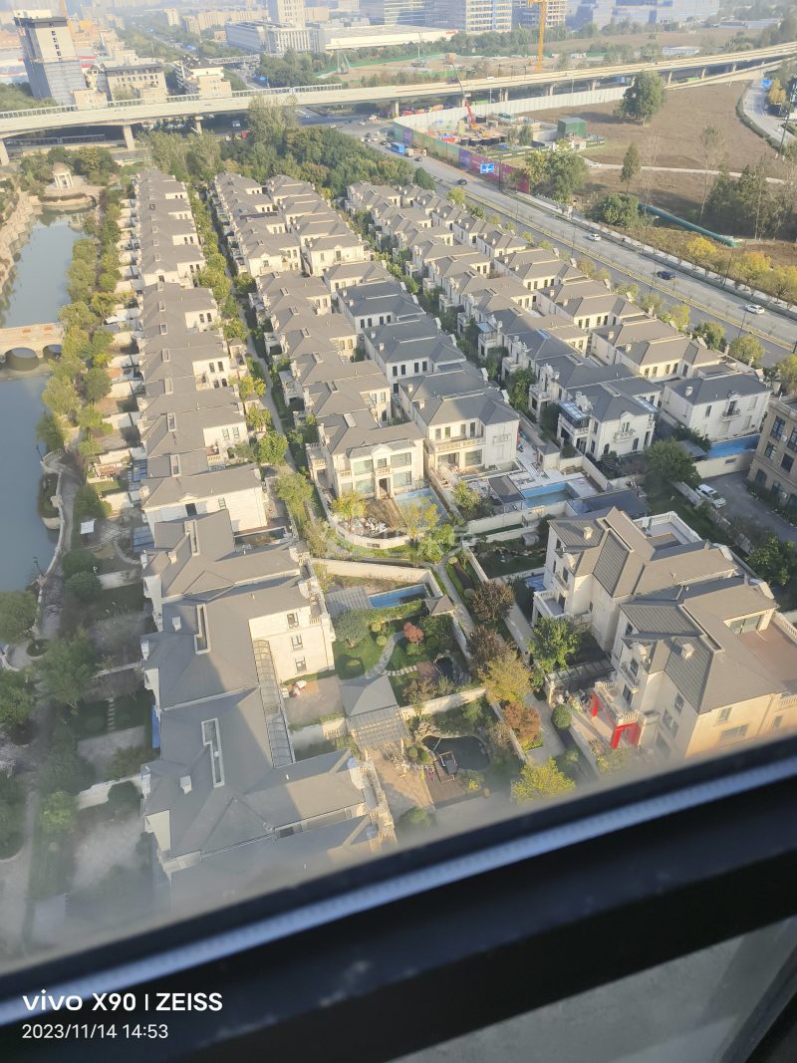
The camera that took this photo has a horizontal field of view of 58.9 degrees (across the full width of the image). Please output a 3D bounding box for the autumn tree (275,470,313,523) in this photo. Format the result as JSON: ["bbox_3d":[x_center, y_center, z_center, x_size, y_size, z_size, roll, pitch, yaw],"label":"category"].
[{"bbox_3d":[-16.240,-5.230,111.110,5.800,8.800,5.800,-12,39,-11],"label":"autumn tree"}]

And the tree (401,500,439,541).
[{"bbox_3d":[2.925,-1.150,96.330,5.220,6.390,5.220,-2,37,1],"label":"tree"}]

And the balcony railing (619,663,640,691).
[{"bbox_3d":[24.170,15.530,74.090,0.870,1.020,3.070,-12,39,-11],"label":"balcony railing"}]

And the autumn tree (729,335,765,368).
[{"bbox_3d":[72.190,-36.940,146.670,6.500,7.380,6.500,-12,39,-11],"label":"autumn tree"}]

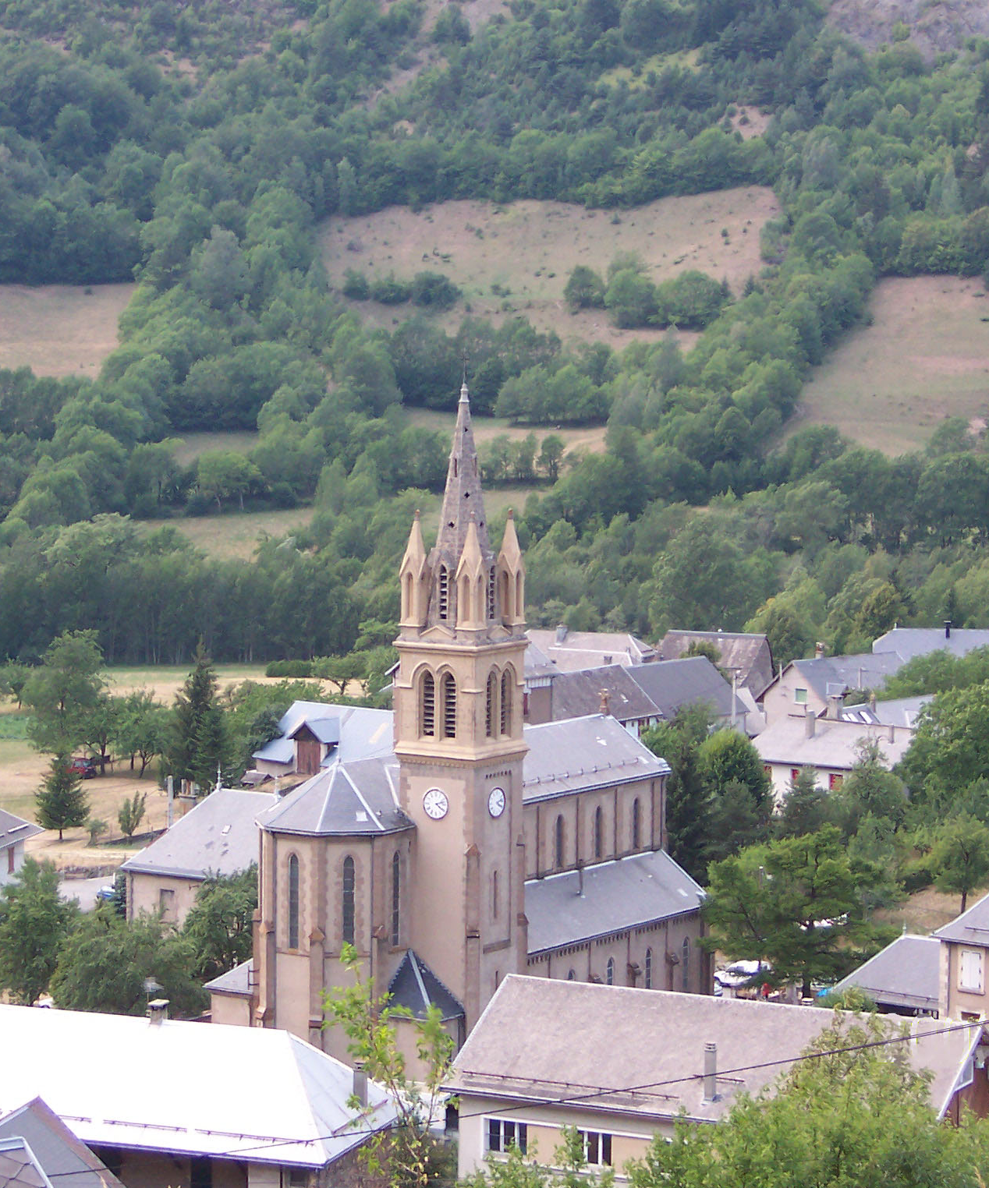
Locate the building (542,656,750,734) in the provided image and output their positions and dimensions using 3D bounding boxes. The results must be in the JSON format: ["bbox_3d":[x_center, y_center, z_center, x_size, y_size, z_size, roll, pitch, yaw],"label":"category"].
[{"bbox_3d":[11.300,10.850,364.000,9.400,9.400,21.000,5,7,38],"label":"building"}]

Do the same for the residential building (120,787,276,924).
[{"bbox_3d":[-15.700,17.820,287.700,13.800,9.930,9.100,5,7,35],"label":"residential building"}]

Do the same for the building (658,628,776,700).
[{"bbox_3d":[20.932,7.403,419.551,11.500,8.700,7.500,4,7,35],"label":"building"}]

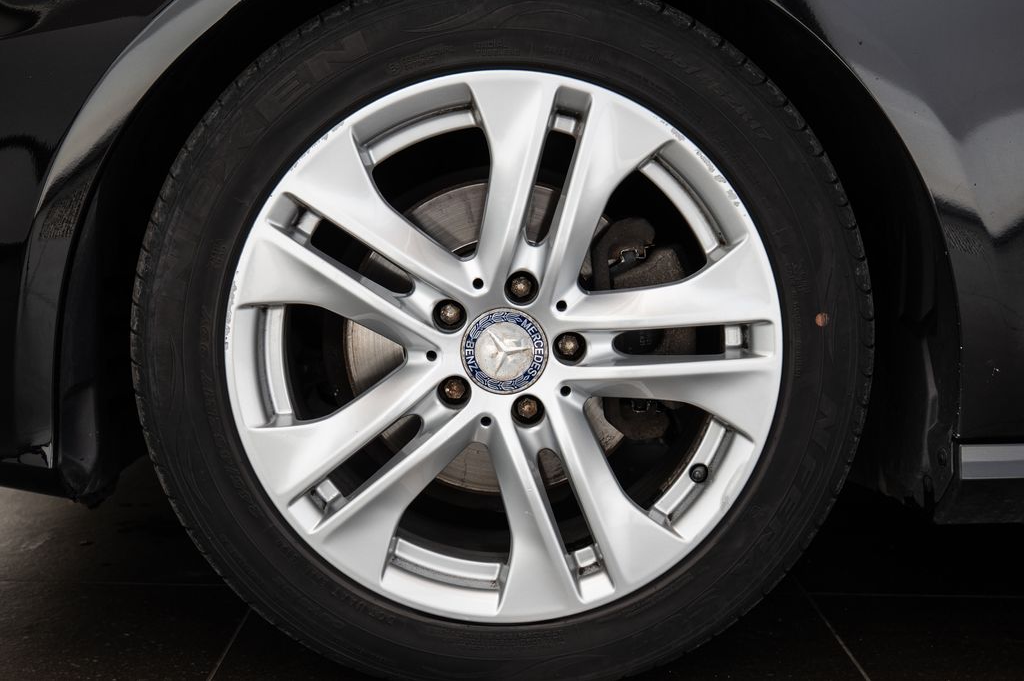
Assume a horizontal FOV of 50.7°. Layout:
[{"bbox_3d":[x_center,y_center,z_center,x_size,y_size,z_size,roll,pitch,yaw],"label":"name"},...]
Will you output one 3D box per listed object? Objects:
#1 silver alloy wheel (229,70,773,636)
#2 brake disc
[{"bbox_3d":[-0.008,-0.003,1.019,0.472,0.472,0.230,1,8,-1],"label":"silver alloy wheel"},{"bbox_3d":[-0.008,-0.002,1.010,0.296,0.296,0.058,1,8,-1],"label":"brake disc"}]

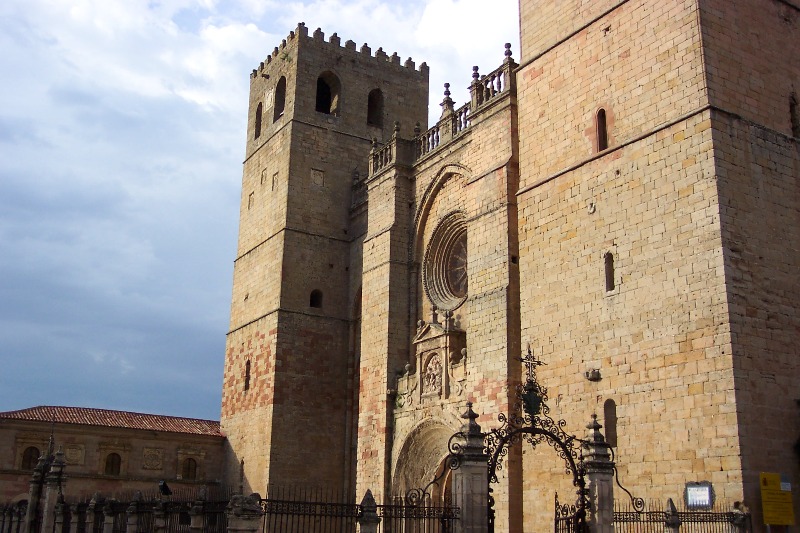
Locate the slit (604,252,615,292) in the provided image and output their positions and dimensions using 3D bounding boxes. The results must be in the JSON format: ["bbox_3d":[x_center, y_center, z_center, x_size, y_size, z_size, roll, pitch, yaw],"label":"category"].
[{"bbox_3d":[8.603,0.209,34.164,0.340,1.680,0.516,10,-18,-29],"label":"slit"}]

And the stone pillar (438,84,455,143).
[{"bbox_3d":[3.218,-10.369,57.581,0.800,4.296,1.392,10,-18,-29],"label":"stone pillar"}]

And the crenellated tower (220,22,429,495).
[{"bbox_3d":[-6.442,1.064,72.678,12.720,39.740,11.832,10,-18,-29],"label":"crenellated tower"}]

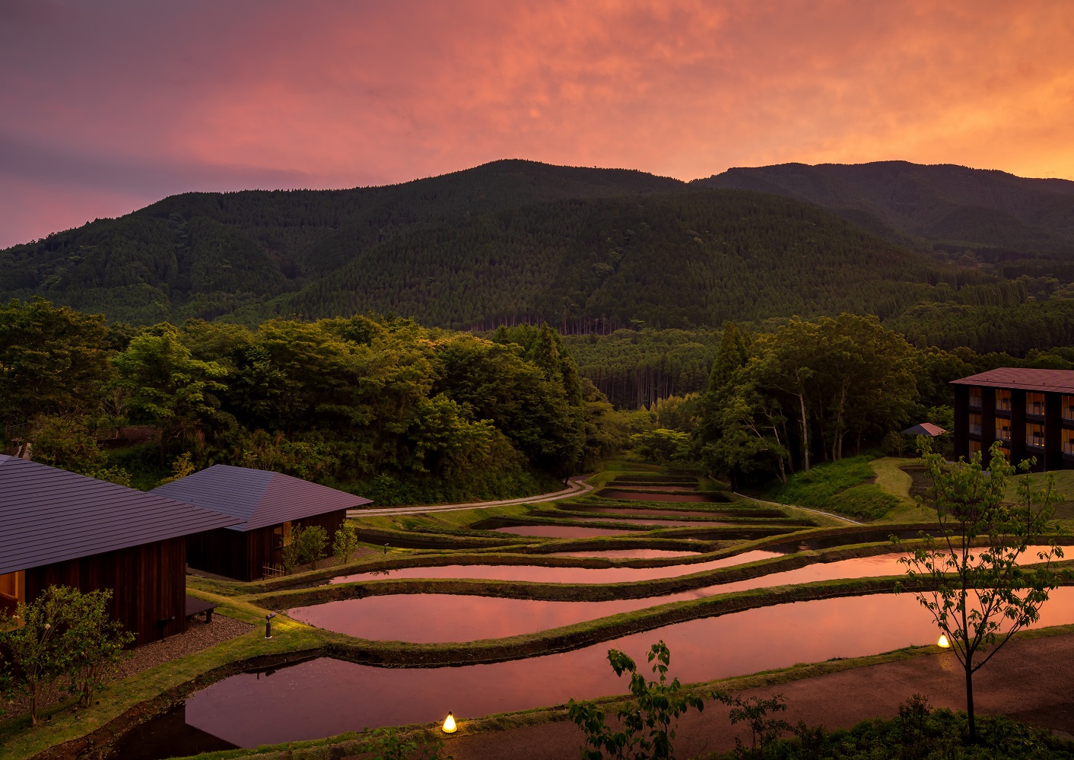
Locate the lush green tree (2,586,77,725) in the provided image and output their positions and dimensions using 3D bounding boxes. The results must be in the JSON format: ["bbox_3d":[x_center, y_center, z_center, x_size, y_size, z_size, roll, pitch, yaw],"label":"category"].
[{"bbox_3d":[-10.074,5.573,15.400,1.400,2.800,1.400,-1,2,-33],"label":"lush green tree"}]

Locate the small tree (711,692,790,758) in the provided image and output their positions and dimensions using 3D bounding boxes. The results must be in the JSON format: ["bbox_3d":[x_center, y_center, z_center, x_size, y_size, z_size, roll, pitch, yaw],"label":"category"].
[{"bbox_3d":[3.714,6.015,13.200,1.350,1.200,1.250,0,1,16],"label":"small tree"}]

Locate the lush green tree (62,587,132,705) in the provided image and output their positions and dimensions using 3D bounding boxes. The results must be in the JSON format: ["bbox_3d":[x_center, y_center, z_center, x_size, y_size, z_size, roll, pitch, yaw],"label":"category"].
[{"bbox_3d":[-9.296,5.685,16.100,1.400,2.500,1.400,-1,1,-30],"label":"lush green tree"}]

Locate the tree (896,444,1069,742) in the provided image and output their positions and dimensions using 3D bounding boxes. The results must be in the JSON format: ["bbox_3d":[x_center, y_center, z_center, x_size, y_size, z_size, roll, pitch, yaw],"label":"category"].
[{"bbox_3d":[8.315,3.981,14.200,2.950,5.600,2.900,1,1,30],"label":"tree"}]

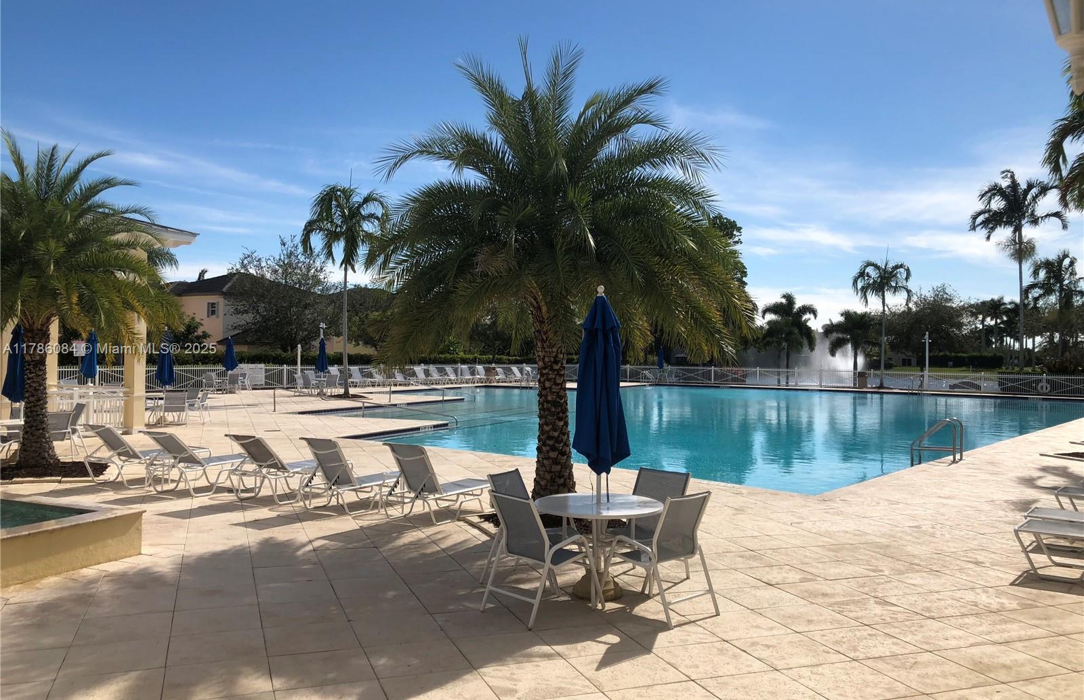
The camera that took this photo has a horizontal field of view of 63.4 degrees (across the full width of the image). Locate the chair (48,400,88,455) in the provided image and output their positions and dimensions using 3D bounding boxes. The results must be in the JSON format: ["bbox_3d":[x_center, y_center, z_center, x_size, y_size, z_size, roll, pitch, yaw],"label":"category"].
[{"bbox_3d":[-8.956,1.516,16.393,0.770,0.930,0.590,1,-1,-23],"label":"chair"}]

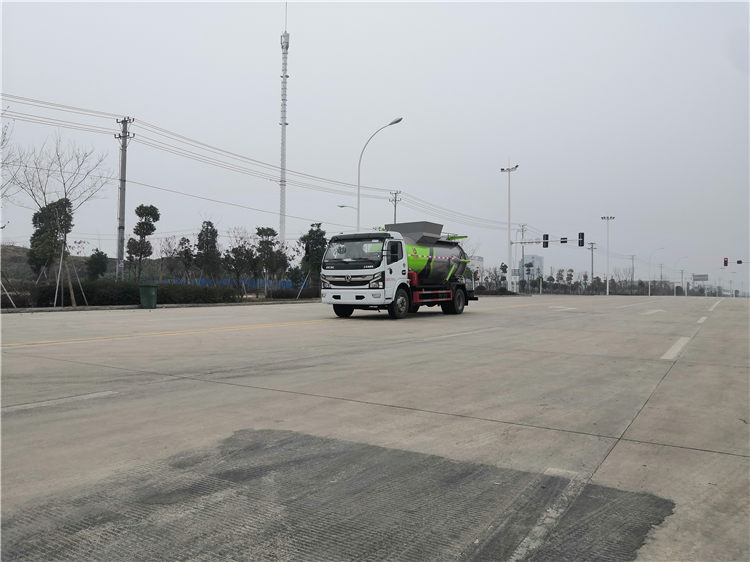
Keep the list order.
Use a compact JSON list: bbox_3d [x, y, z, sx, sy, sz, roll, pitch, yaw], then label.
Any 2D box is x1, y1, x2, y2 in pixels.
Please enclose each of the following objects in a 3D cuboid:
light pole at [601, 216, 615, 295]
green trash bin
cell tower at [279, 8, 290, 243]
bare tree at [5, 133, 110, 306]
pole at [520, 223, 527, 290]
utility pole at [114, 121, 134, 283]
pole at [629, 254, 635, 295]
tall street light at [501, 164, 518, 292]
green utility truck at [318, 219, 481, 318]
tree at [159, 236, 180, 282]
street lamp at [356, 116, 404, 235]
[{"bbox_3d":[43.087,-4.592,108.080,2.200,14.490,2.200,0,-1,32],"label":"light pole"},{"bbox_3d":[-9.377,0.659,24.195,0.640,0.990,0.580,0,-1,32],"label":"green trash bin"},{"bbox_3d":[-14.665,-21.052,95.280,1.700,46.650,1.700,0,-1,32],"label":"cell tower"},{"bbox_3d":[-12.139,-2.342,22.432,3.800,6.730,3.700,1,-1,-28],"label":"bare tree"},{"bbox_3d":[21.044,-2.992,83.053,1.600,10.360,0.380,0,-1,32],"label":"pole"},{"bbox_3d":[-13.160,-3.684,30.550,1.500,9.800,0.350,0,-1,32],"label":"utility pole"},{"bbox_3d":[66.526,-1.605,151.052,1.500,10.230,0.400,0,-1,32],"label":"pole"},{"bbox_3d":[15.235,-5.563,65.583,2.000,14.820,1.600,0,-1,32],"label":"tall street light"},{"bbox_3d":[1.106,-0.398,18.798,2.200,3.000,6.800,0,-1,31],"label":"green utility truck"},{"bbox_3d":[-10.912,-0.571,31.011,1.250,3.530,1.250,1,-1,-19],"label":"tree"},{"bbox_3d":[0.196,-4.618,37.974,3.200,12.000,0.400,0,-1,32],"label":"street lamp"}]

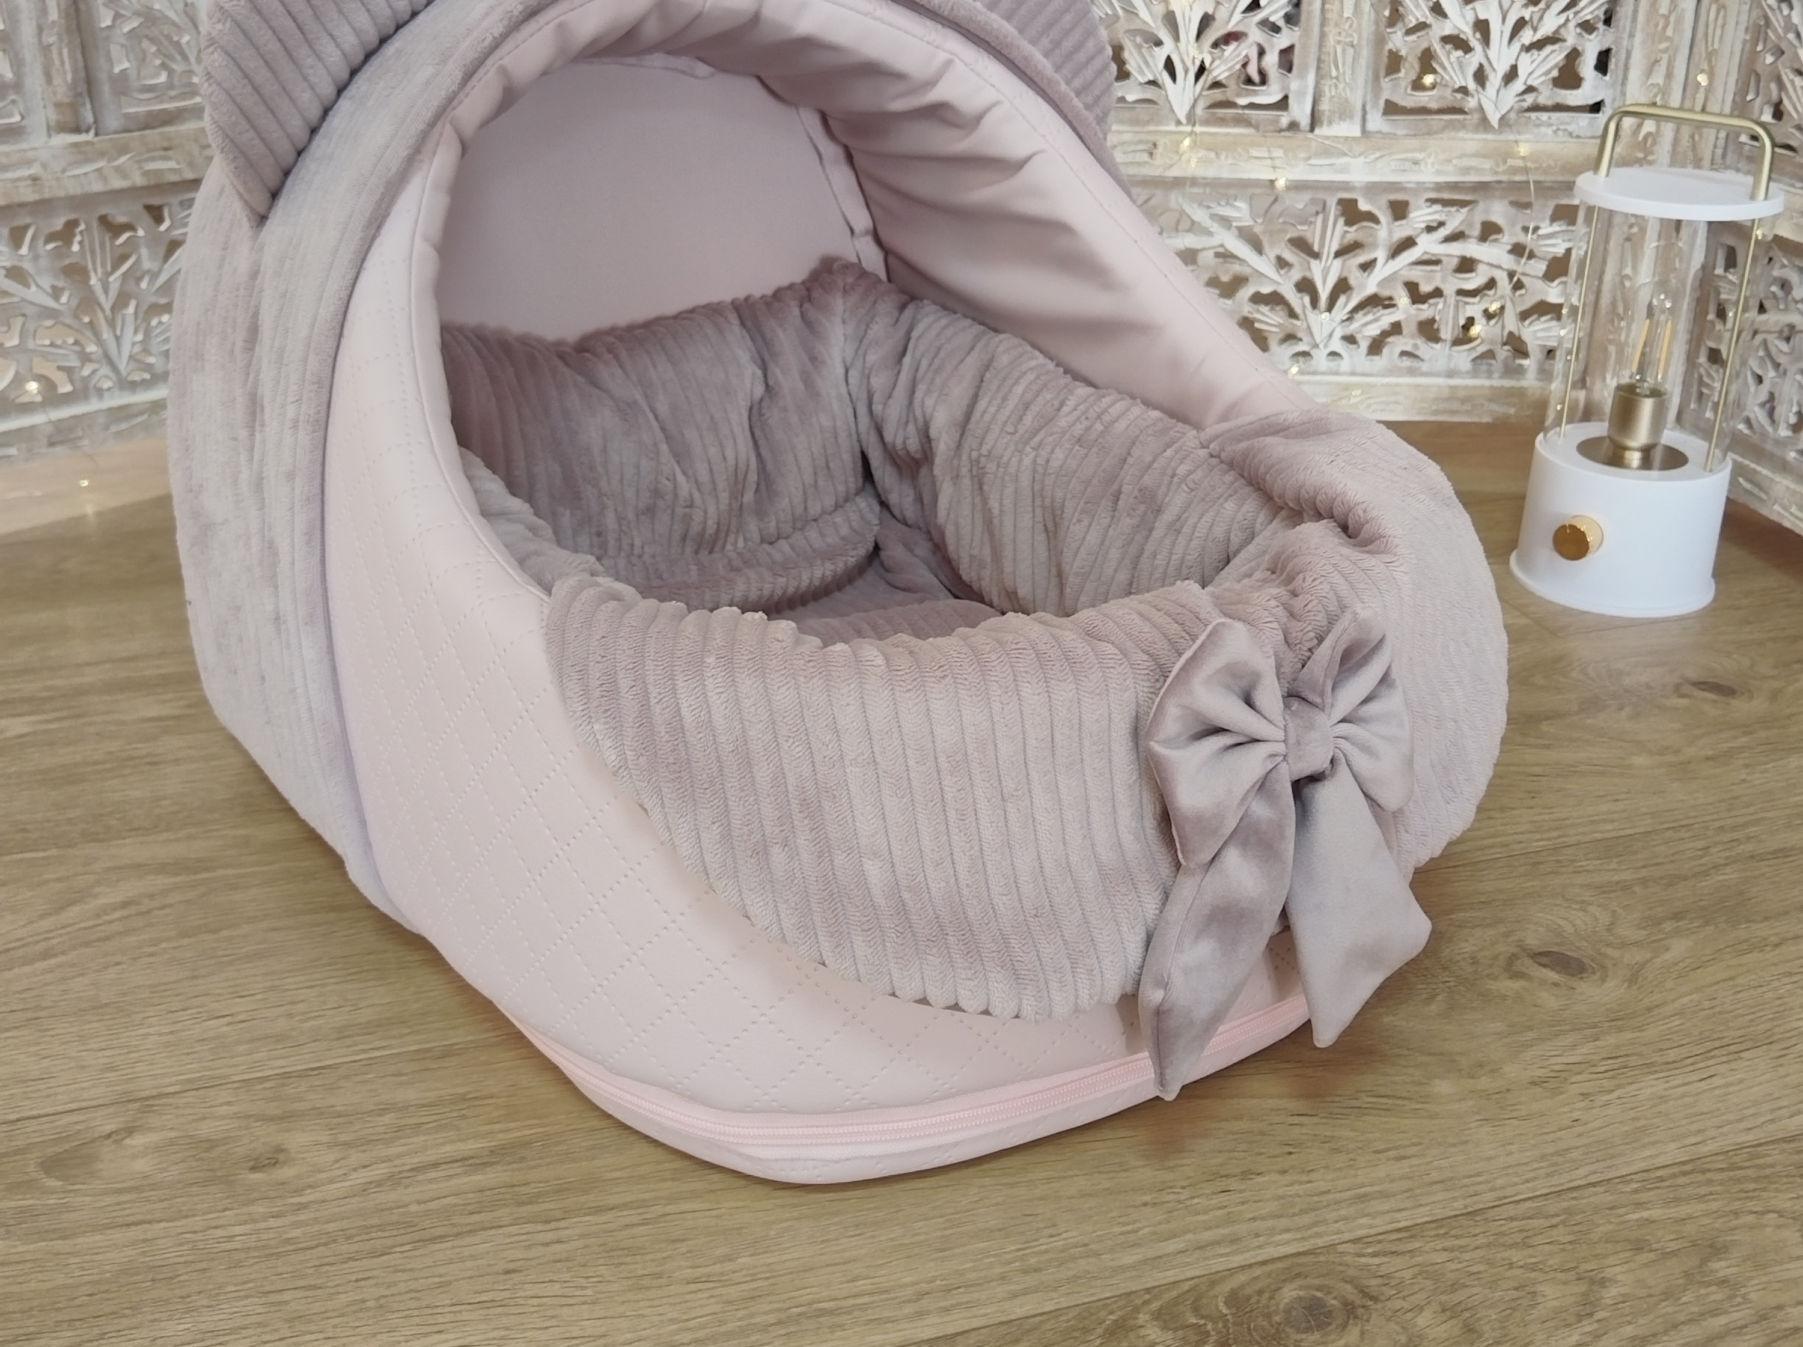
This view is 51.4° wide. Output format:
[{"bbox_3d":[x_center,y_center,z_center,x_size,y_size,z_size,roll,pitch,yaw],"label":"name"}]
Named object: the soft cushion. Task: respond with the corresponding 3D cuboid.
[{"bbox_3d":[-0.014,-0.030,0.844,0.410,0.195,0.510,-16,29,-31],"label":"soft cushion"}]

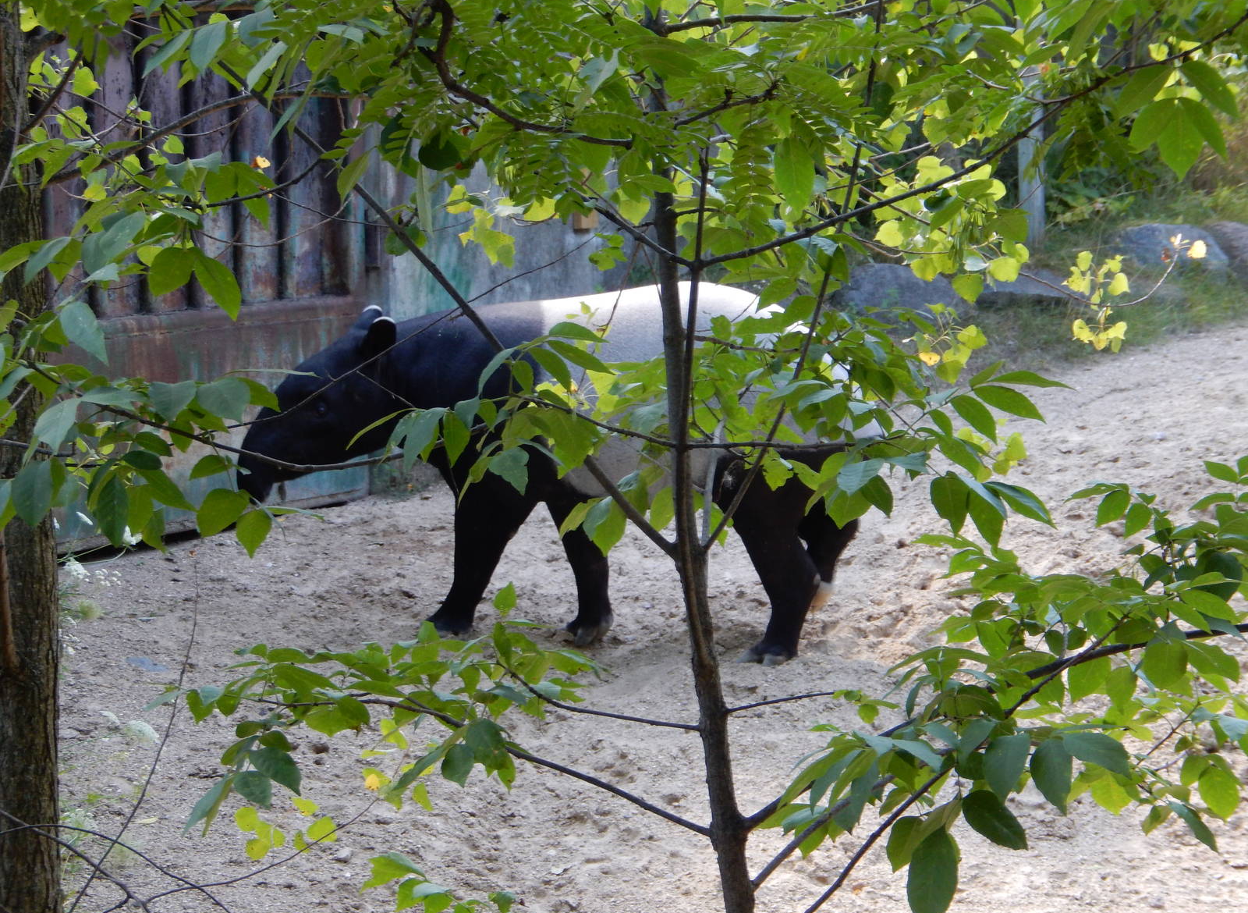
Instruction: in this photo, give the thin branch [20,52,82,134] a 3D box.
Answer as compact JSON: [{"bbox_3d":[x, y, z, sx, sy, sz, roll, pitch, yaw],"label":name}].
[{"bbox_3d":[-0.841,-0.537,6.200,0.014,0.150,0.020,36,5,-4],"label":"thin branch"}]

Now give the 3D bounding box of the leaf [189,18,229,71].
[{"bbox_3d":[-0.540,-0.537,5.500,0.043,0.076,0.020,22,6,-2],"label":"leaf"}]

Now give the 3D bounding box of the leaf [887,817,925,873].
[{"bbox_3d":[0.363,0.496,5.400,0.045,0.082,0.020,28,6,-3],"label":"leaf"}]

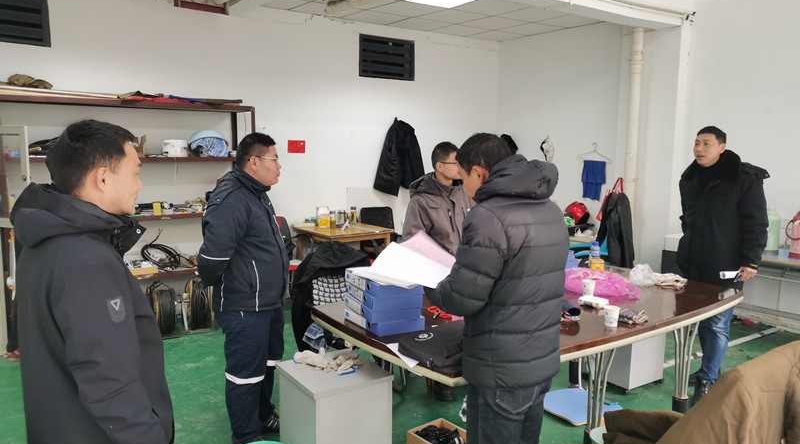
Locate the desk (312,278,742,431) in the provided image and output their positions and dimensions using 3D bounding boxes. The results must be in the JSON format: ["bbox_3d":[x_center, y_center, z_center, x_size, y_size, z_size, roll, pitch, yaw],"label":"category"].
[{"bbox_3d":[0.803,0.831,3.651,2.420,0.765,1.420,-5,9,-37],"label":"desk"}]

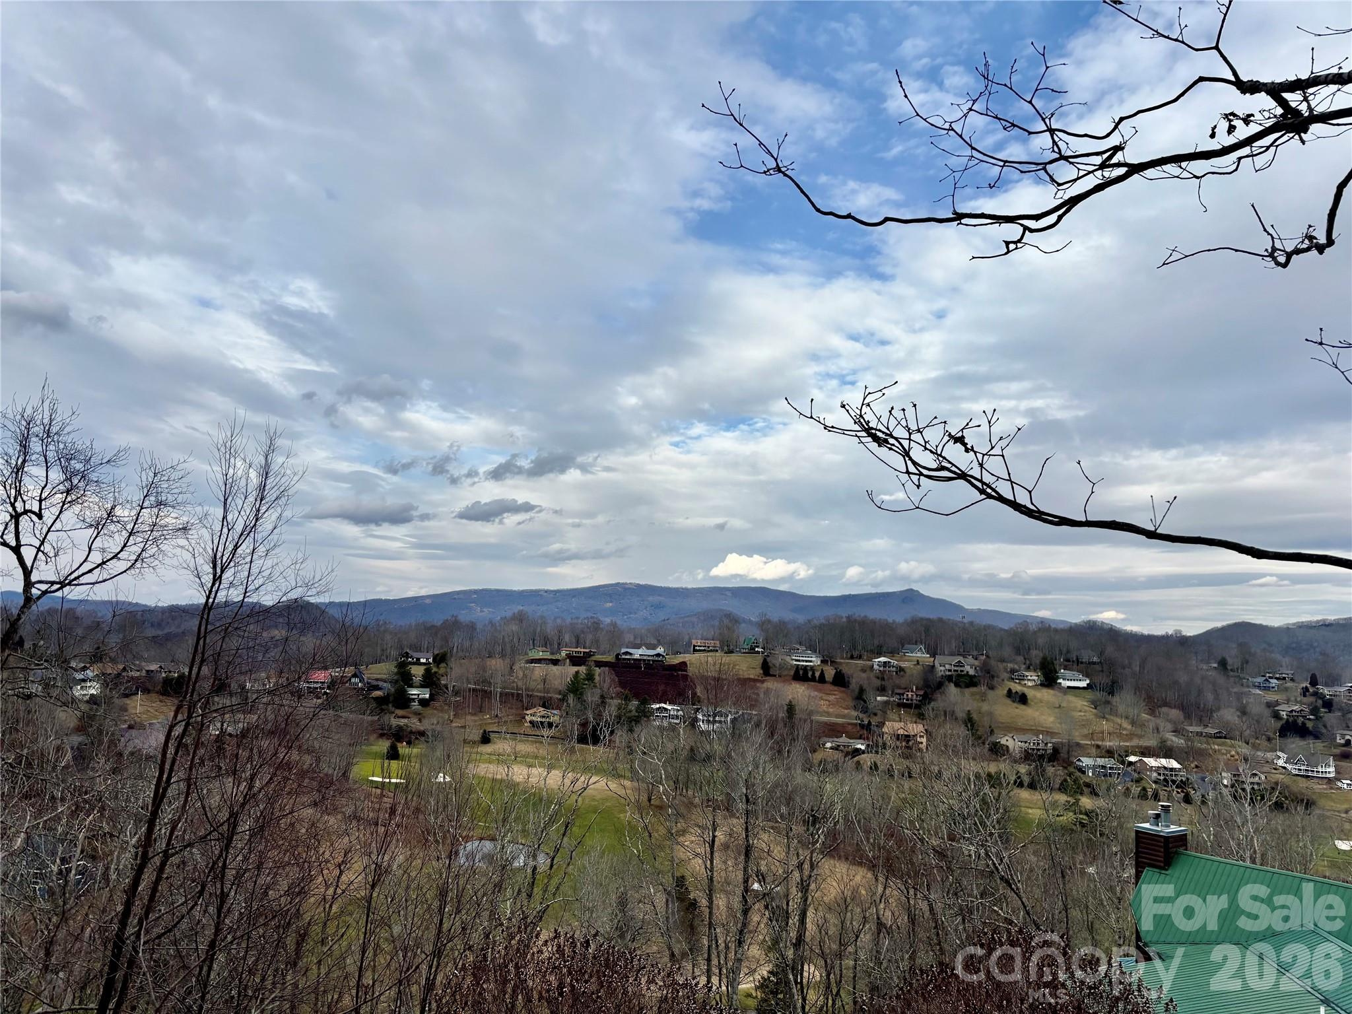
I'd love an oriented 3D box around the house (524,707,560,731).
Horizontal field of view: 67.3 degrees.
[{"bbox_3d":[-54.583,86.228,415.000,14.500,8.600,12.000,2,-7,-2],"label":"house"}]

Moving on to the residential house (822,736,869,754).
[{"bbox_3d":[70.600,99.210,425.000,18.500,6.000,11.500,2,-7,0],"label":"residential house"}]

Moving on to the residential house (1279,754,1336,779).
[{"bbox_3d":[250.955,102.869,405.000,17.500,8.500,12.000,2,-7,5],"label":"residential house"}]

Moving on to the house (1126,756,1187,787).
[{"bbox_3d":[185.318,101.602,392.000,15.500,9.000,13.500,2,-7,0],"label":"house"}]

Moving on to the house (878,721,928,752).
[{"bbox_3d":[93.349,94.092,417.000,16.000,10.600,11.500,2,-7,4],"label":"house"}]

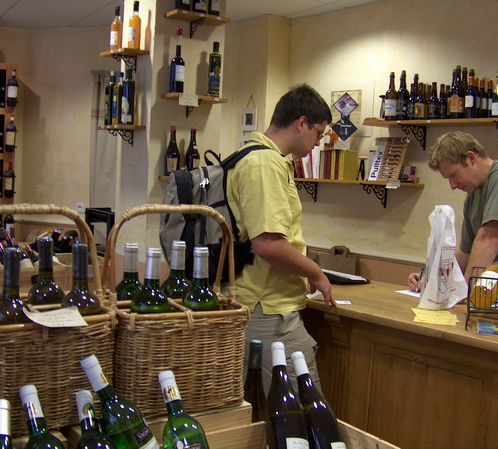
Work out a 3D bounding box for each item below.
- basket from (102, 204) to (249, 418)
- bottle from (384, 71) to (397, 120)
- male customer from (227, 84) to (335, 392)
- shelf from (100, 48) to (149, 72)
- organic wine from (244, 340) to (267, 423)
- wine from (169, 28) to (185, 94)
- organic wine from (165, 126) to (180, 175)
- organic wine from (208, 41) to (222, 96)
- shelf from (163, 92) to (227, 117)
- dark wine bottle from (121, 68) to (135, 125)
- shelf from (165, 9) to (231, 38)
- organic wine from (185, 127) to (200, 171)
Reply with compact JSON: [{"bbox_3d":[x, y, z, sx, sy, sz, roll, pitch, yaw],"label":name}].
[{"bbox_3d":[-0.172,0.165,1.393,0.270,0.420,0.225,0,5,-29],"label":"basket"},{"bbox_3d":[0.905,-0.825,4.100,0.079,0.310,0.079,-2,7,-45],"label":"bottle"},{"bbox_3d":[0.107,0.352,2.407,0.420,1.740,0.500,1,5,-22],"label":"male customer"},{"bbox_3d":[-0.754,-0.982,3.879,0.158,0.115,0.360,0,6,-34],"label":"shelf"},{"bbox_3d":[0.010,0.431,1.523,0.077,0.320,0.077,3,5,0],"label":"organic wine"},{"bbox_3d":[-0.411,-0.954,3.740,0.082,0.372,0.082,3,5,0],"label":"wine"},{"bbox_3d":[-0.451,-0.430,3.790,0.084,0.292,0.084,2,4,-10],"label":"organic wine"},{"bbox_3d":[-0.198,-0.916,3.800,0.070,0.320,0.070,3,5,0],"label":"organic wine"},{"bbox_3d":[-0.313,-0.701,3.847,0.375,0.120,0.165,0,5,-30],"label":"shelf"},{"bbox_3d":[-0.716,-0.757,3.810,0.068,0.332,0.068,3,4,0],"label":"dark wine bottle"},{"bbox_3d":[-0.303,-1.176,3.845,0.385,0.118,0.160,0,4,-32],"label":"shelf"},{"bbox_3d":[-0.341,-0.433,3.870,0.084,0.301,0.084,1,4,-20],"label":"organic wine"}]

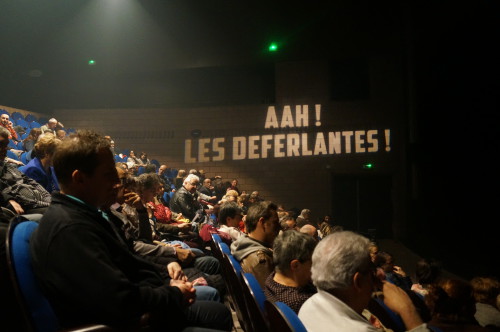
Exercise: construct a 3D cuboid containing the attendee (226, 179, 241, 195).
[{"bbox_3d":[-0.420,1.000,12.200,0.680,1.250,0.520,0,0,37],"label":"attendee"}]

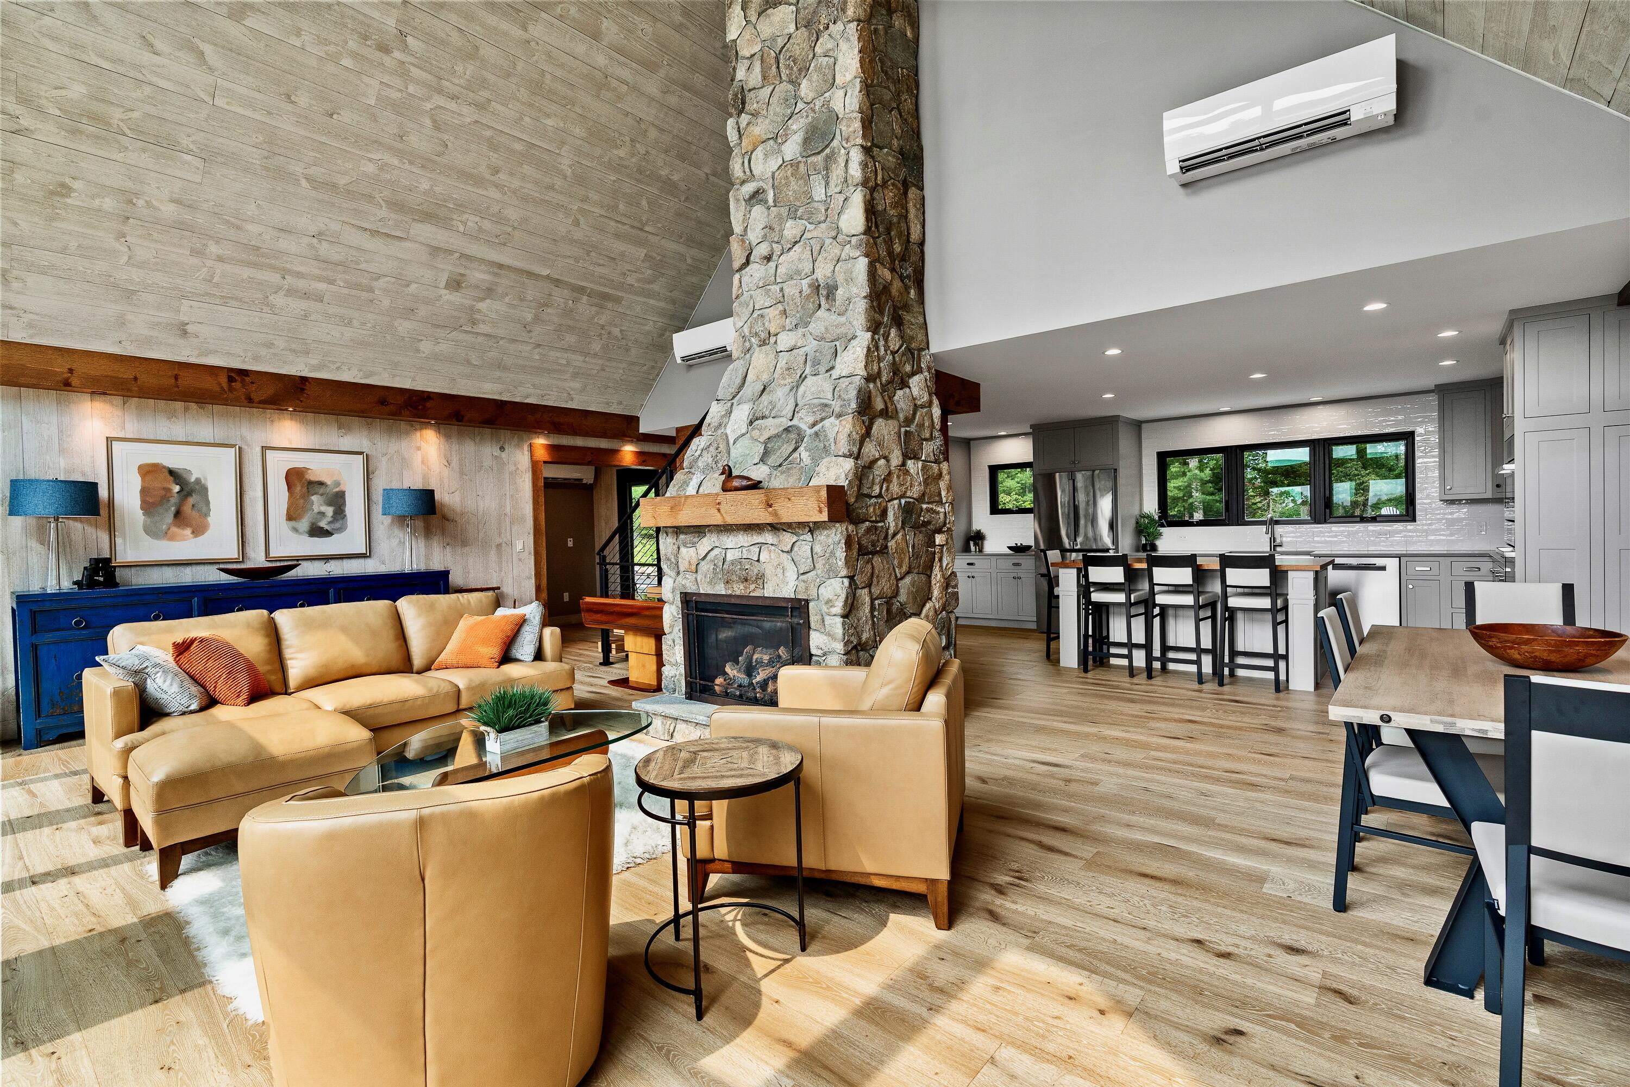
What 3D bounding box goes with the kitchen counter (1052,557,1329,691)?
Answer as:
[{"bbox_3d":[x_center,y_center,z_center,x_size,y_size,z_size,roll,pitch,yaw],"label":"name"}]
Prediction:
[{"bbox_3d":[3.170,0.615,6.197,1.975,0.920,0.920,0,2,39],"label":"kitchen counter"}]

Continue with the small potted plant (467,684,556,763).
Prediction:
[{"bbox_3d":[-1.246,0.725,3.017,0.190,0.235,0.280,0,2,39],"label":"small potted plant"}]

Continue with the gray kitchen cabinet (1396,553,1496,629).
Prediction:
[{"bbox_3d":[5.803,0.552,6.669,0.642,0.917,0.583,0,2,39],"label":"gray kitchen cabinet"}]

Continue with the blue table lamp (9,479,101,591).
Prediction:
[{"bbox_3d":[-5.104,-0.058,4.878,0.430,0.765,0.430,0,2,39],"label":"blue table lamp"}]

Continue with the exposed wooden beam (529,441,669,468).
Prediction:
[{"bbox_3d":[-2.456,-1.000,8.570,0.180,0.195,2.033,0,2,39],"label":"exposed wooden beam"}]

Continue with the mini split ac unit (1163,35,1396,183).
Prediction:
[{"bbox_3d":[2.233,-2.069,3.528,0.926,0.300,0.235,0,2,39],"label":"mini split ac unit"}]

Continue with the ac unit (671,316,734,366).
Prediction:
[{"bbox_3d":[-1.051,-2.049,7.403,0.925,0.302,0.235,0,2,39],"label":"ac unit"}]

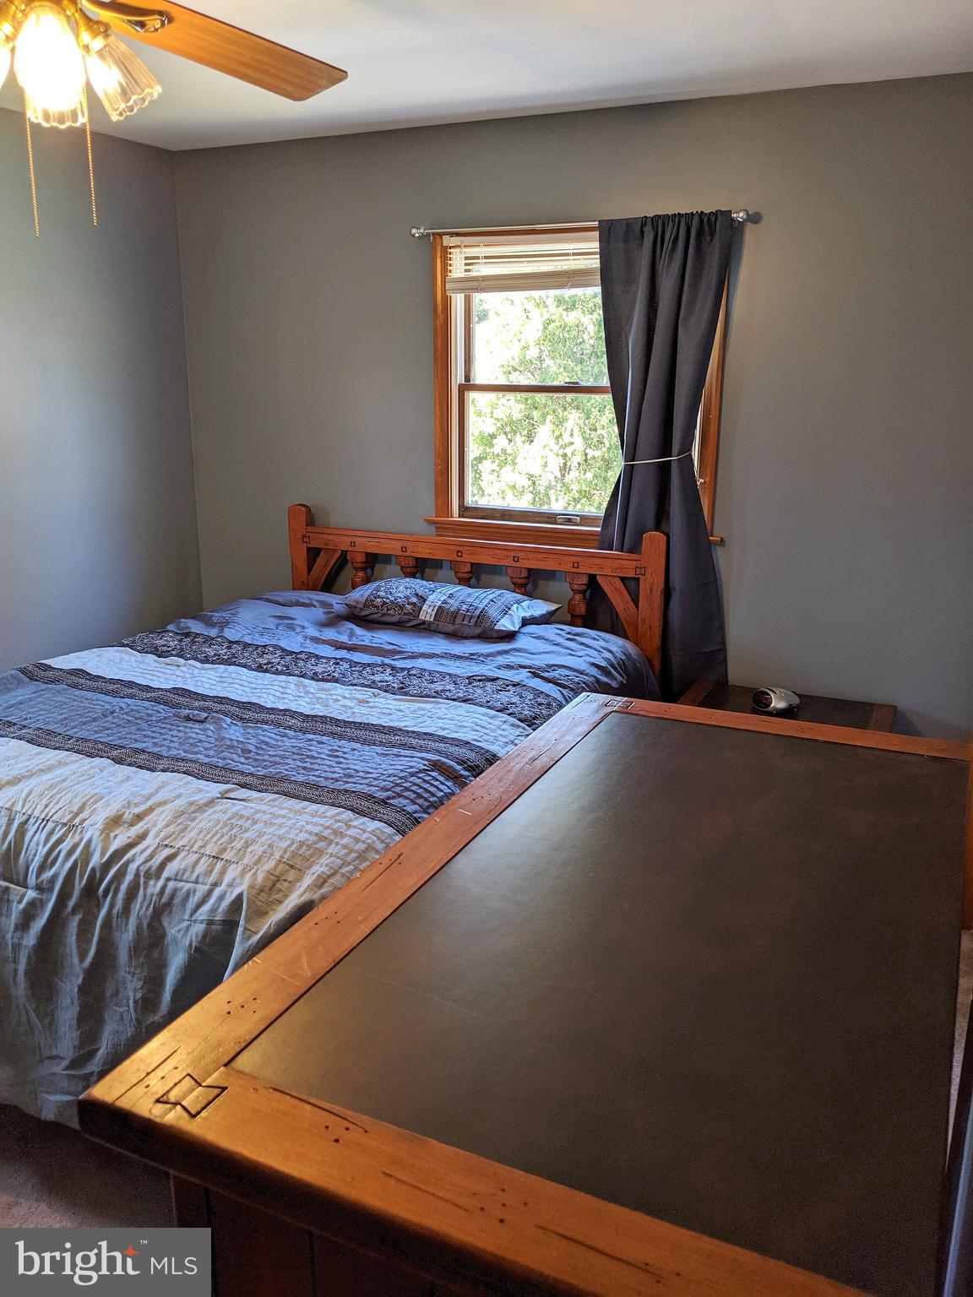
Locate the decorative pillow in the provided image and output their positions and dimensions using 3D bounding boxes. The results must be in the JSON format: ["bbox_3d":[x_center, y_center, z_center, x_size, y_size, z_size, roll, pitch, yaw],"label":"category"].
[{"bbox_3d":[-0.130,-0.153,3.526,0.680,0.140,0.370,7,16,24],"label":"decorative pillow"}]

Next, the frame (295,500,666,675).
[{"bbox_3d":[-0.085,0.043,3.847,1.495,1.109,0.080,7,16,24],"label":"frame"}]

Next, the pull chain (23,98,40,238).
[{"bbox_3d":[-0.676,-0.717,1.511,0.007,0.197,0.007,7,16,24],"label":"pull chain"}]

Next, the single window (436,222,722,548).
[{"bbox_3d":[0.286,-0.894,3.543,1.070,1.107,0.100,7,16,24],"label":"single window"}]

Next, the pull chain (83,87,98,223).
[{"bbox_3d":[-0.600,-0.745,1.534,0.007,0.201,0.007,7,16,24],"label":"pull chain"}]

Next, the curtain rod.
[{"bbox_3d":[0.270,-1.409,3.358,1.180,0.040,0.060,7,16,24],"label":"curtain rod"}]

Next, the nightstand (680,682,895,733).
[{"bbox_3d":[0.945,0.478,3.301,0.650,0.568,0.450,7,16,24],"label":"nightstand"}]

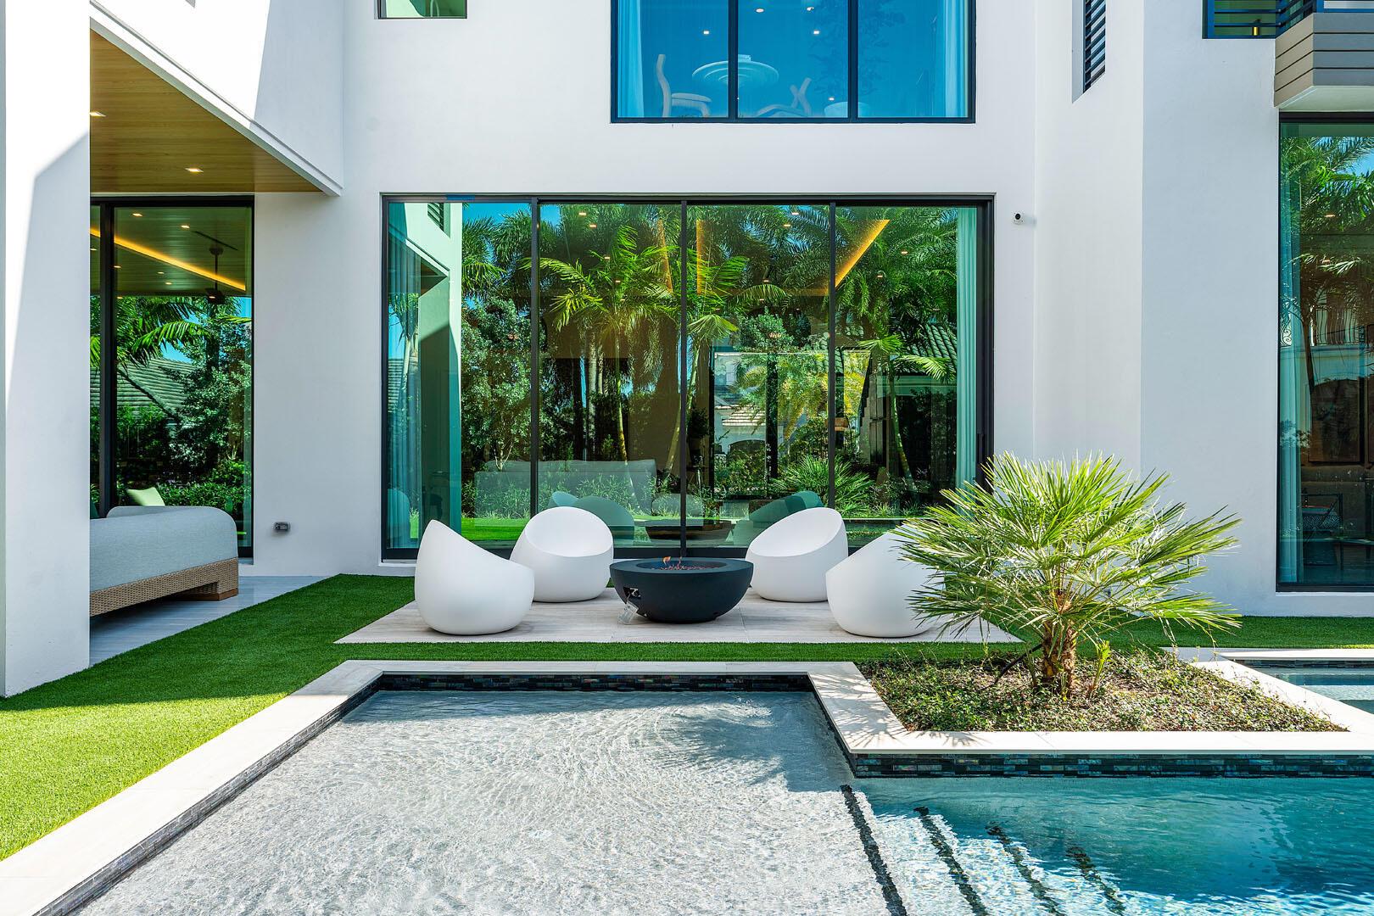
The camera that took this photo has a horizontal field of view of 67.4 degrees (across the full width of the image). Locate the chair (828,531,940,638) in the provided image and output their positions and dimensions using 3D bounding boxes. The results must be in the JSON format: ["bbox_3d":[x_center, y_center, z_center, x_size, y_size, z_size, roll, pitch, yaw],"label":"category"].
[{"bbox_3d":[1.353,0.782,7.026,0.820,0.790,0.830,0,0,30],"label":"chair"}]

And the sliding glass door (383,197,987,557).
[{"bbox_3d":[-0.011,-0.805,10.300,6.070,3.630,0.140,0,0,1],"label":"sliding glass door"}]

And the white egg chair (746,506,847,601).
[{"bbox_3d":[0.936,0.777,8.538,0.830,0.790,0.820,0,0,42],"label":"white egg chair"}]

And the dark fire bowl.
[{"bbox_3d":[-0.035,0.982,7.563,1.060,0.390,1.060,0,0,0],"label":"dark fire bowl"}]

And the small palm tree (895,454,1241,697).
[{"bbox_3d":[1.902,0.585,5.150,1.680,1.200,1.500,0,0,1],"label":"small palm tree"}]

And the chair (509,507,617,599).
[{"bbox_3d":[-1.016,0.777,8.631,0.830,0.790,0.820,0,0,-26],"label":"chair"}]

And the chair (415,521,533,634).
[{"bbox_3d":[-1.458,0.782,7.104,0.820,0.790,0.830,0,0,-18],"label":"chair"}]

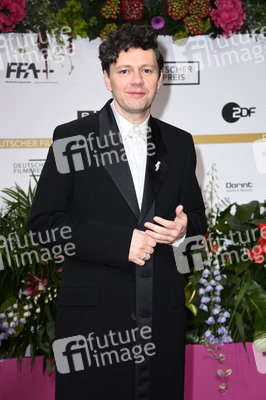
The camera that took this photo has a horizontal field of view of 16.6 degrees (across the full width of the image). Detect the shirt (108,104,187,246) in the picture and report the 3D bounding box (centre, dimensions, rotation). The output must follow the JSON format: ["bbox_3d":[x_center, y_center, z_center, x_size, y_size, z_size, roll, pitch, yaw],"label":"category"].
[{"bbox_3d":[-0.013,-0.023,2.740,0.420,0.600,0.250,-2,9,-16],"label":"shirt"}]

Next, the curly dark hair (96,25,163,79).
[{"bbox_3d":[-0.006,-0.413,2.580,0.188,0.190,0.230,-2,5,-9],"label":"curly dark hair"}]

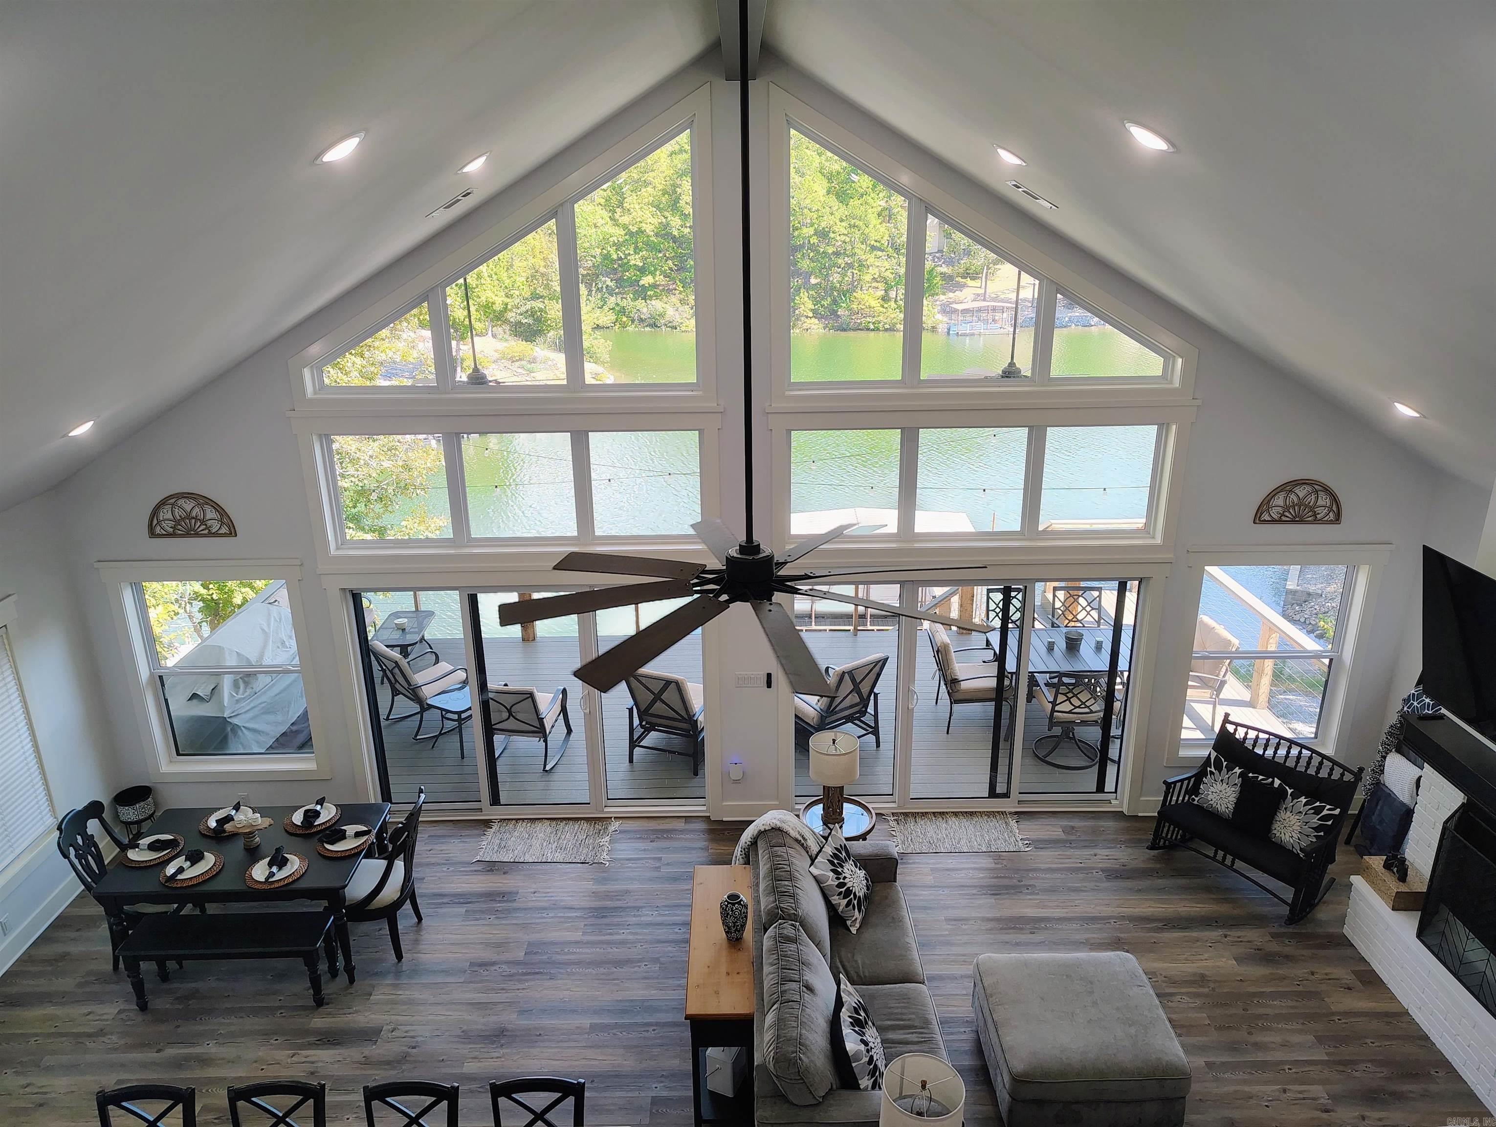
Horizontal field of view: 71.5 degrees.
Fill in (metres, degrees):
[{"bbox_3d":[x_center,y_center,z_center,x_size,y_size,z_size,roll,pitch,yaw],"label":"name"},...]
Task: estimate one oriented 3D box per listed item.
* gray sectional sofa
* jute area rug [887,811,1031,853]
[{"bbox_3d":[0.548,2.504,6.111,1.020,0.920,2.300,-1,19,0],"label":"gray sectional sofa"},{"bbox_3d":[1.617,2.062,8.008,1.020,0.010,0.550,-1,19,0],"label":"jute area rug"}]

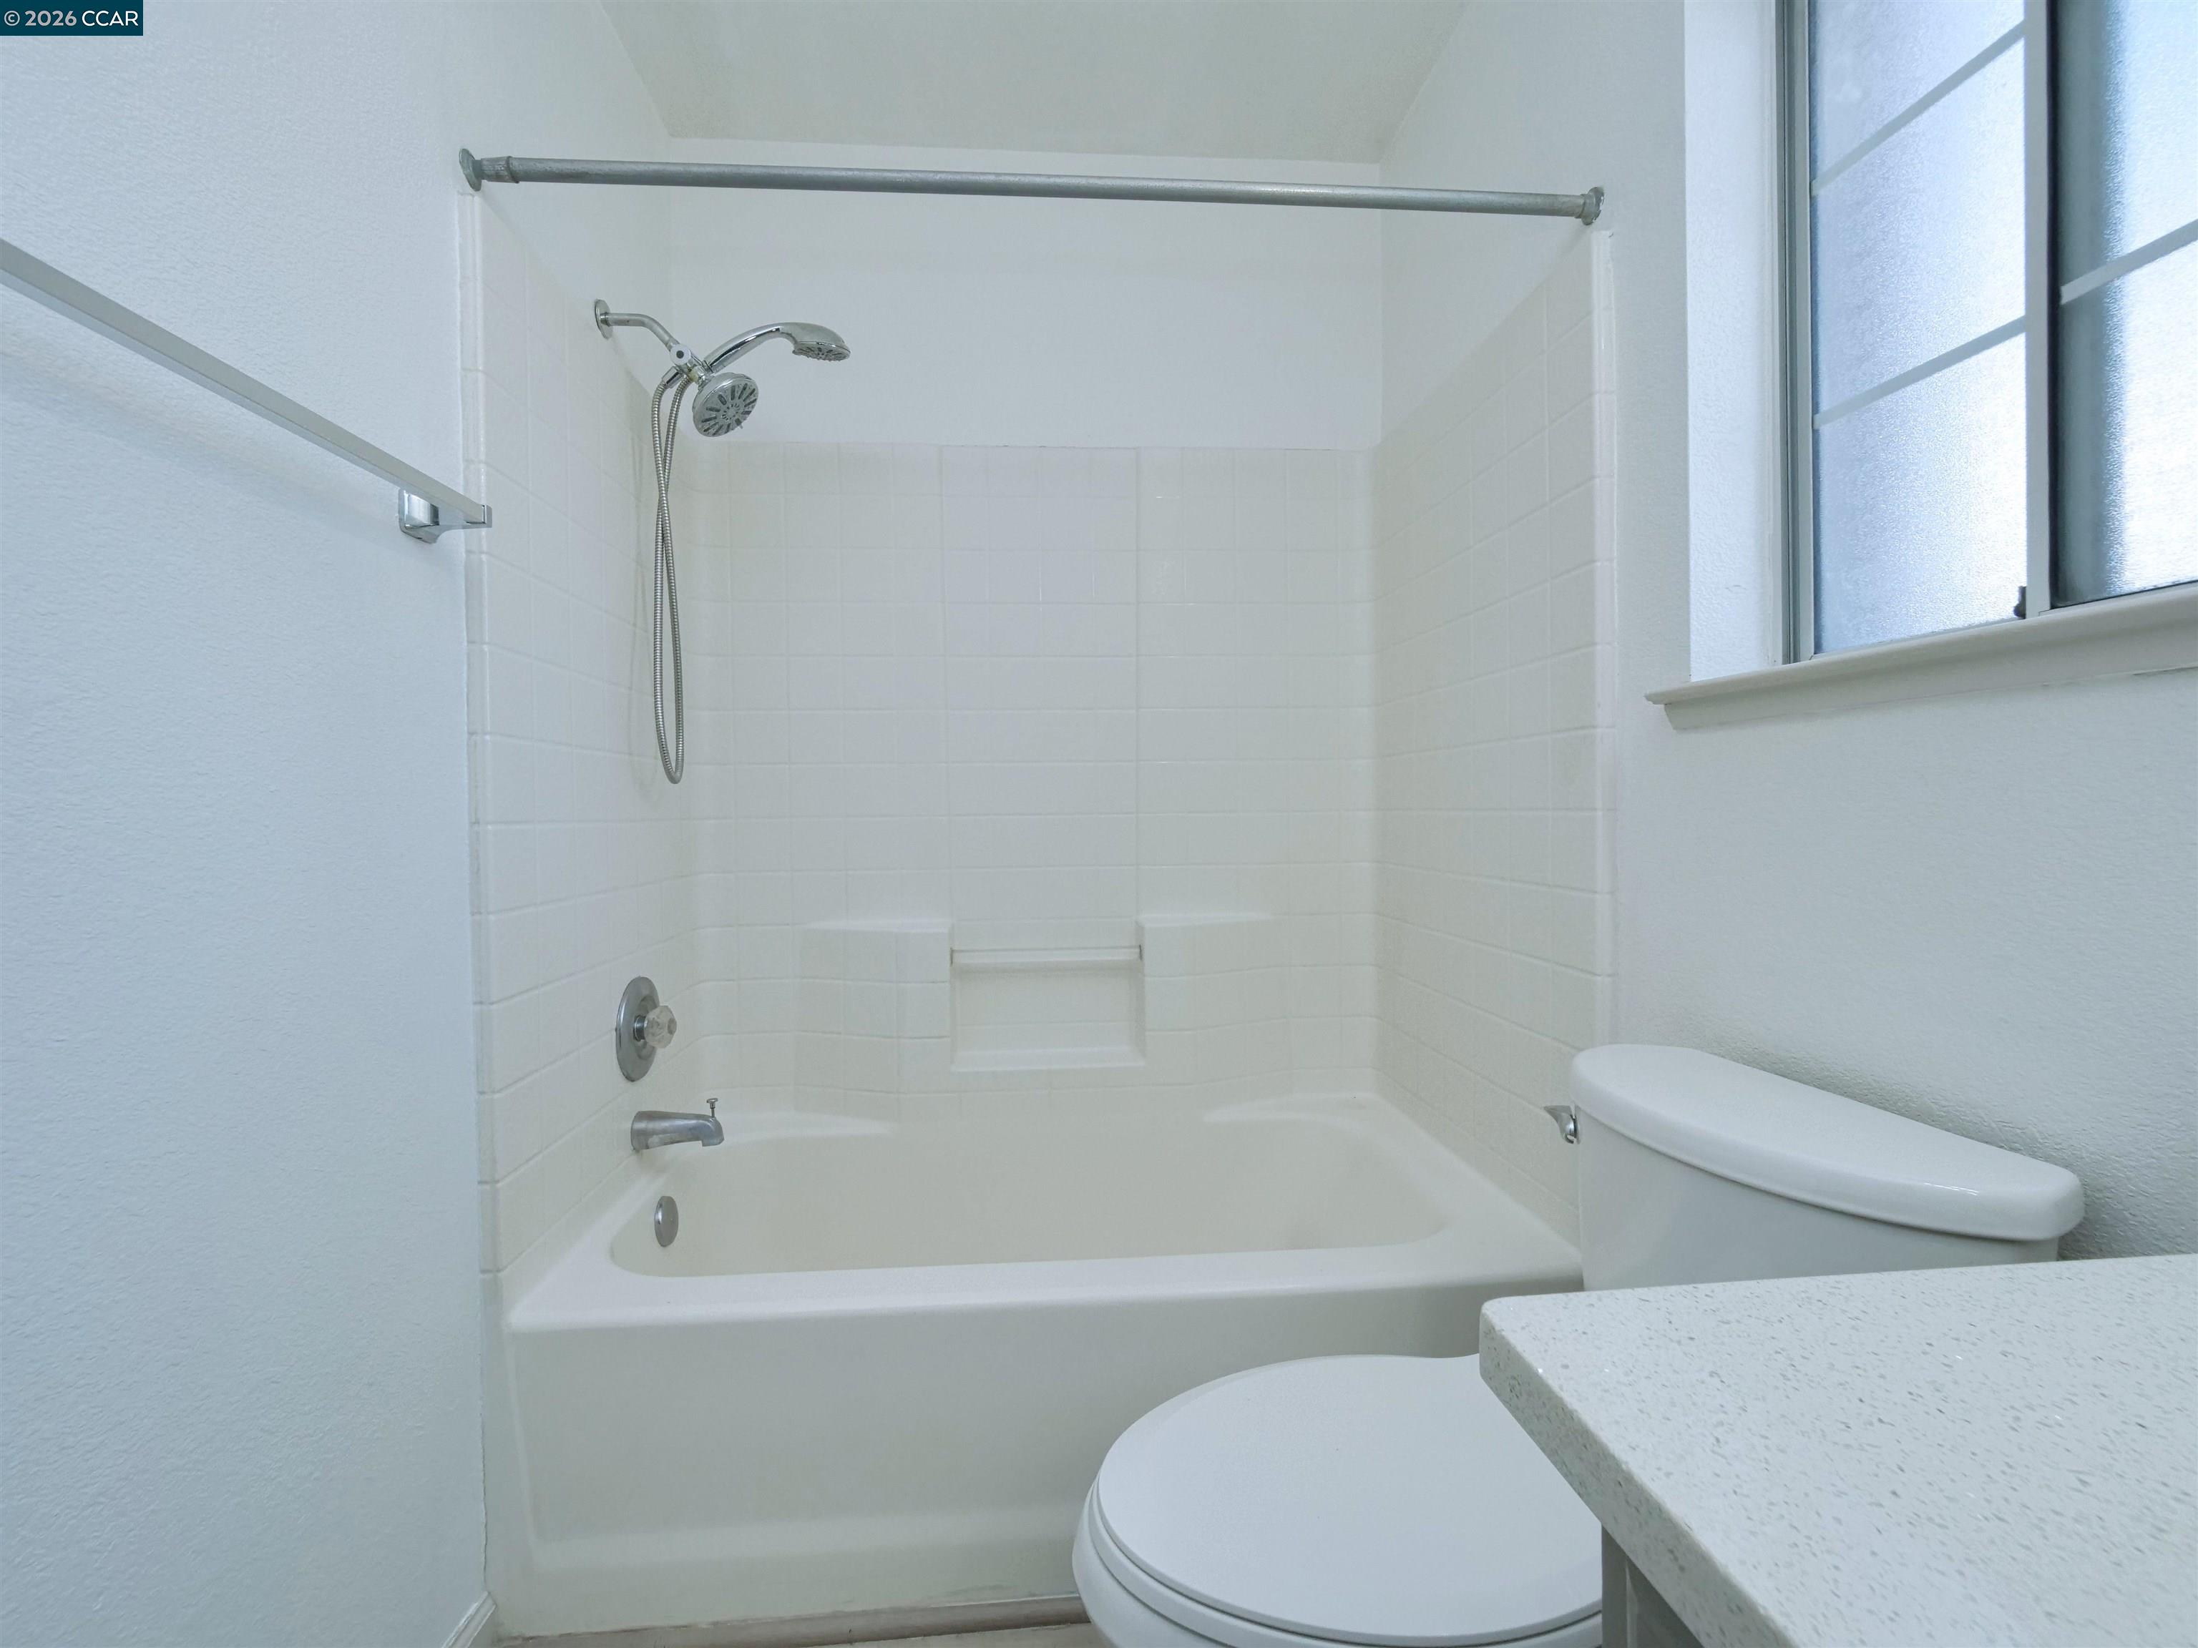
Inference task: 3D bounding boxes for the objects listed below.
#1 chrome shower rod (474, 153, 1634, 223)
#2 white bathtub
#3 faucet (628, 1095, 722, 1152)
[{"bbox_3d":[-0.056,-0.845,1.183,1.497,0.043,0.043,-1,1,-4],"label":"chrome shower rod"},{"bbox_3d":[-0.056,0.810,1.542,1.495,0.410,0.755,-1,1,-4],"label":"white bathtub"},{"bbox_3d":[-0.728,0.517,1.529,0.137,0.093,0.058,-1,1,-4],"label":"faucet"}]

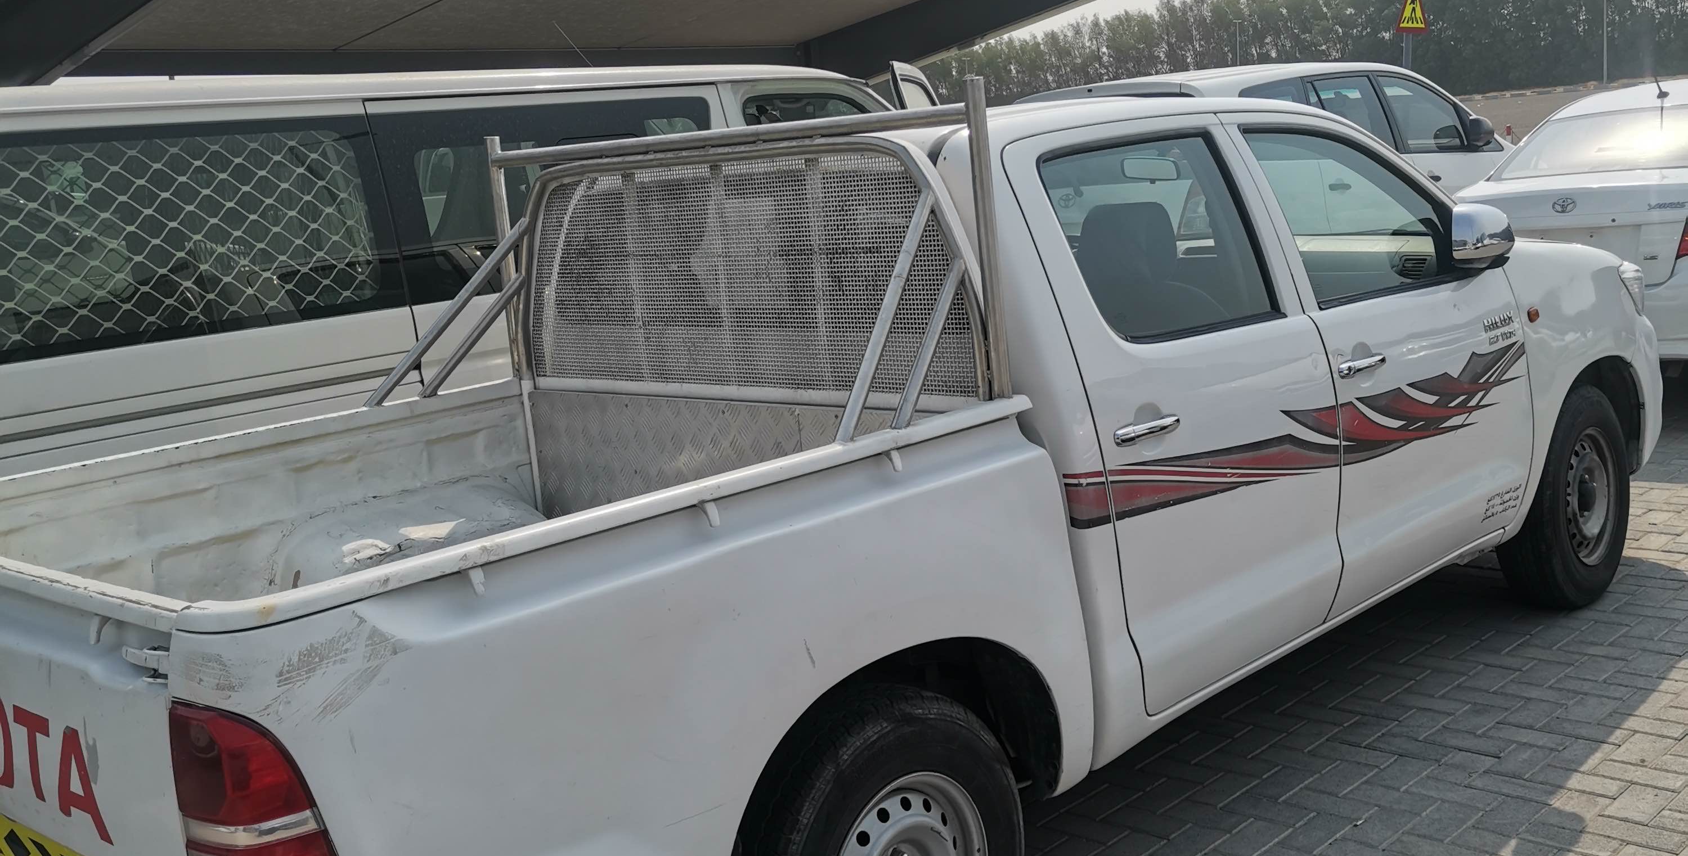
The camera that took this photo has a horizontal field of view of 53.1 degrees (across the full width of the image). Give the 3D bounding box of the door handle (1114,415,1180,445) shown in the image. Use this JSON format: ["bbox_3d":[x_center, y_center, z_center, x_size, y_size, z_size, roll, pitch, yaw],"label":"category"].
[{"bbox_3d":[0.590,0.004,3.299,0.050,0.045,0.225,4,14,44],"label":"door handle"}]

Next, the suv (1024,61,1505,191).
[{"bbox_3d":[2.918,-1.498,11.064,4.500,1.690,1.820,-16,14,-43],"label":"suv"}]

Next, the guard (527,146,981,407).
[{"bbox_3d":[-0.283,-0.331,3.614,1.440,0.530,0.050,4,14,44],"label":"guard"}]

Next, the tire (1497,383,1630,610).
[{"bbox_3d":[2.176,0.209,5.151,0.205,0.660,0.660,4,14,44],"label":"tire"}]

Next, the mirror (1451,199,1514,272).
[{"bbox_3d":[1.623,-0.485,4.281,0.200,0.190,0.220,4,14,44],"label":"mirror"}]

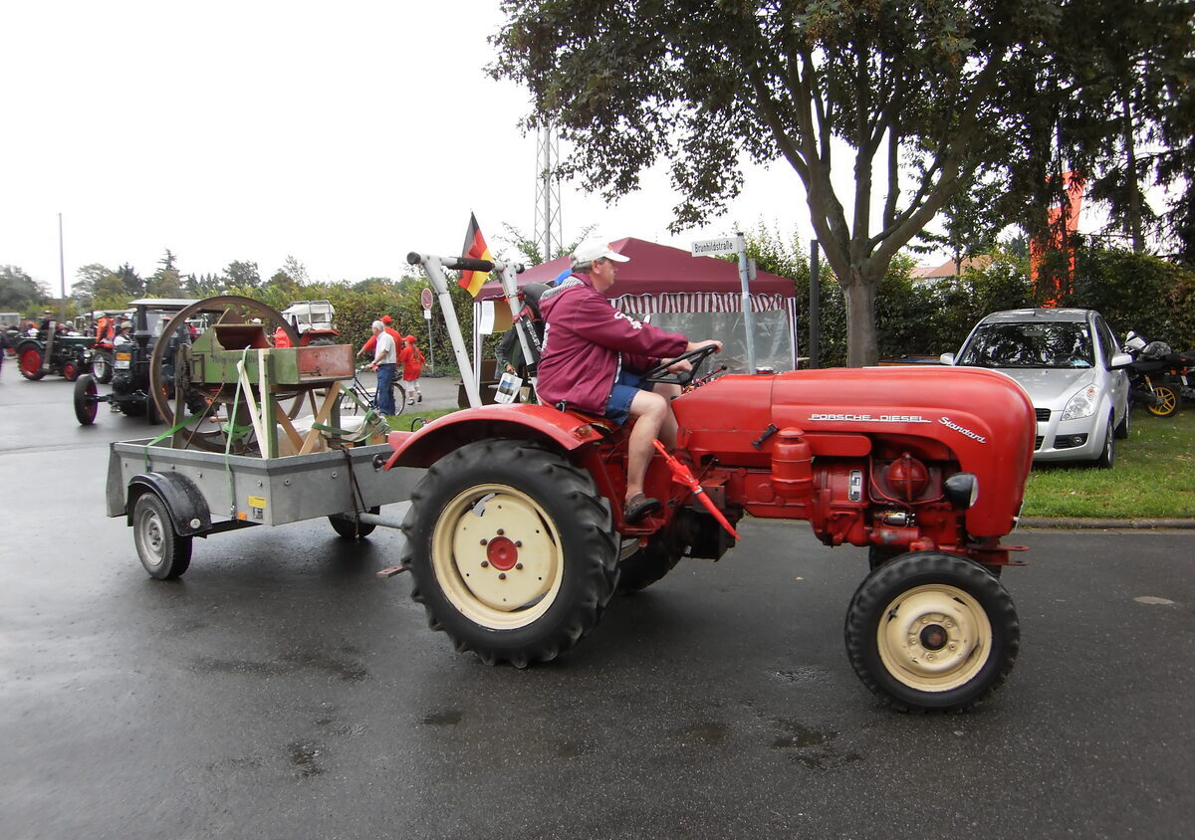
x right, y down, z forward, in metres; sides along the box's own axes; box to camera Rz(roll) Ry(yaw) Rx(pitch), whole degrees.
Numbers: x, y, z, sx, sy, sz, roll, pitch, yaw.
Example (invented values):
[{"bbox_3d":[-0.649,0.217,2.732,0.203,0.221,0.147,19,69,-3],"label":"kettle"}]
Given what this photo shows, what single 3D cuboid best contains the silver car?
[{"bbox_3d":[4.783,-0.436,11.250,1.700,1.580,3.720,3,6,31],"label":"silver car"}]

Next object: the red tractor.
[{"bbox_3d":[0.516,0.138,5.081,2.970,1.890,1.570,2,5,20],"label":"red tractor"}]

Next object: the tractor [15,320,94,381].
[{"bbox_3d":[-16.964,-2.189,33.138,2.750,1.850,1.500,2,5,23],"label":"tractor"}]

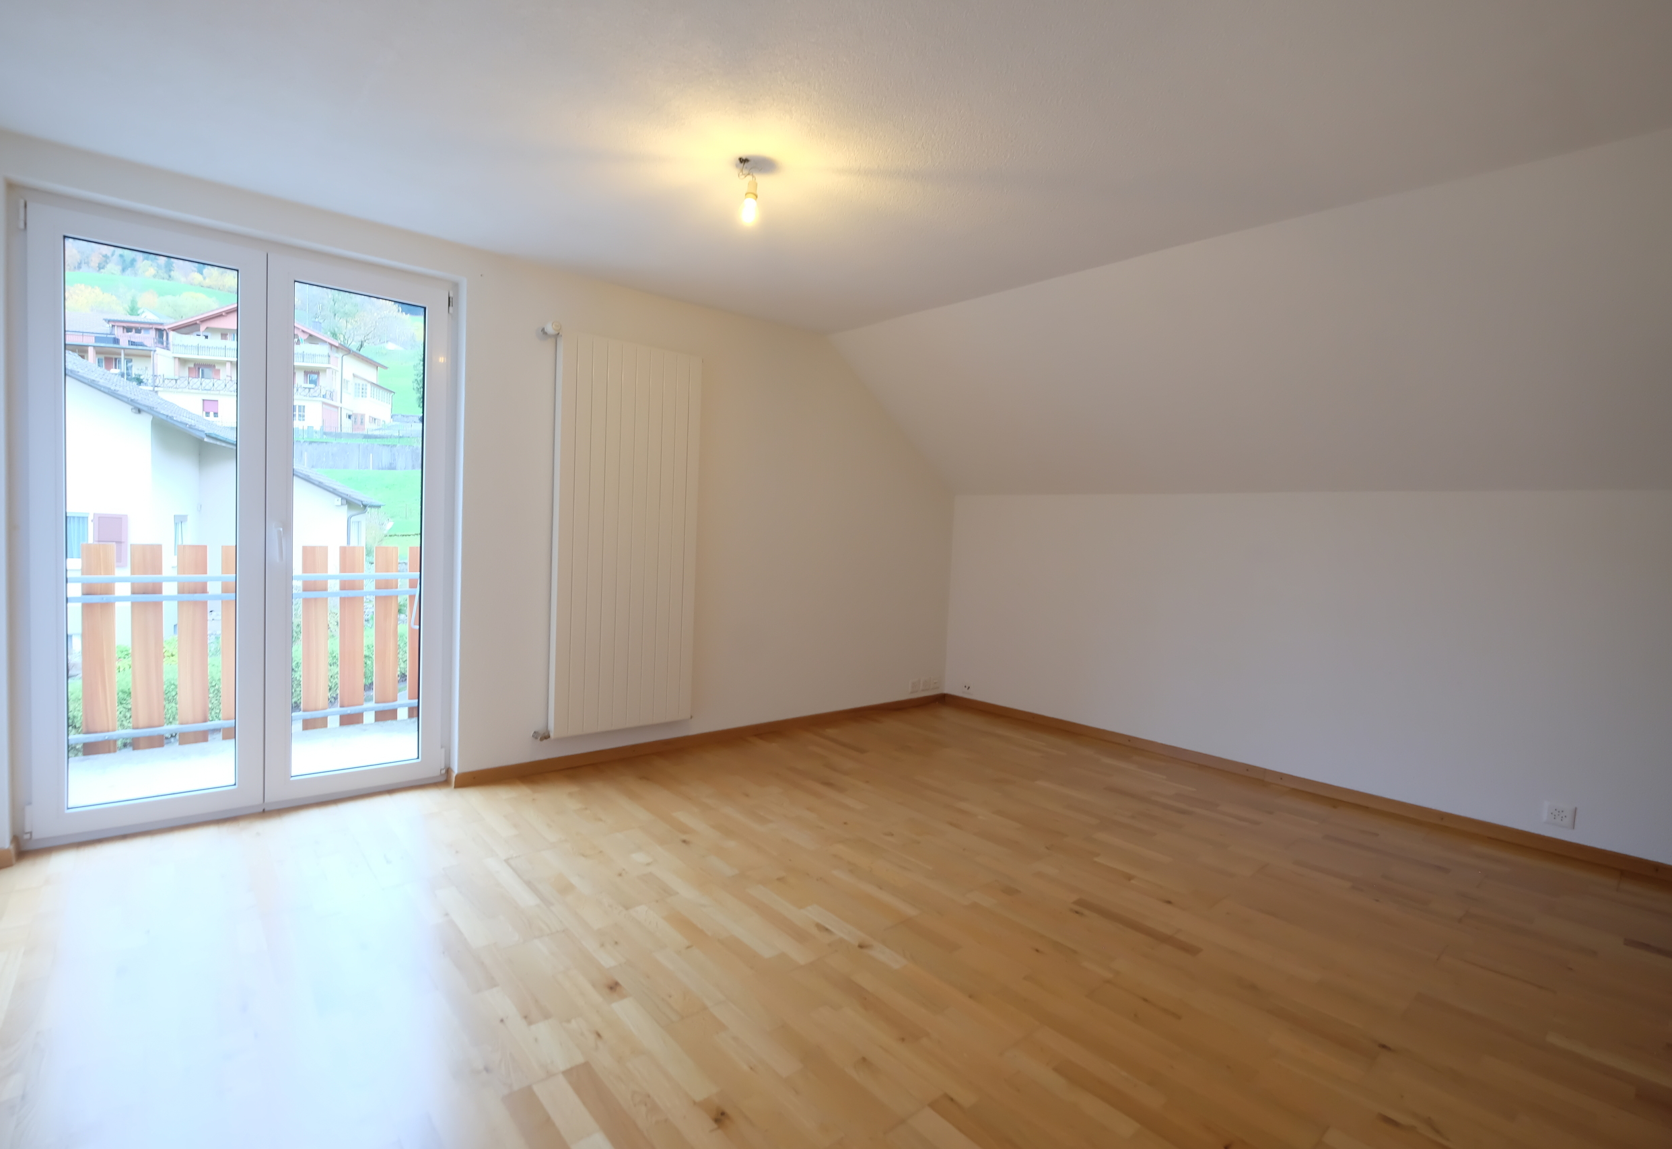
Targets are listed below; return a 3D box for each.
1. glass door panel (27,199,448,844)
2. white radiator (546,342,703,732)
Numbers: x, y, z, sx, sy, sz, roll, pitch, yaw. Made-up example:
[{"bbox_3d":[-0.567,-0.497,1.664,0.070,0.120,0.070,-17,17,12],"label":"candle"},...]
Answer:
[{"bbox_3d":[-2.141,-0.151,2.873,1.240,2.070,0.080,0,4,-42],"label":"glass door panel"},{"bbox_3d":[-0.986,-0.165,3.627,0.710,1.790,0.085,0,4,-42],"label":"white radiator"}]

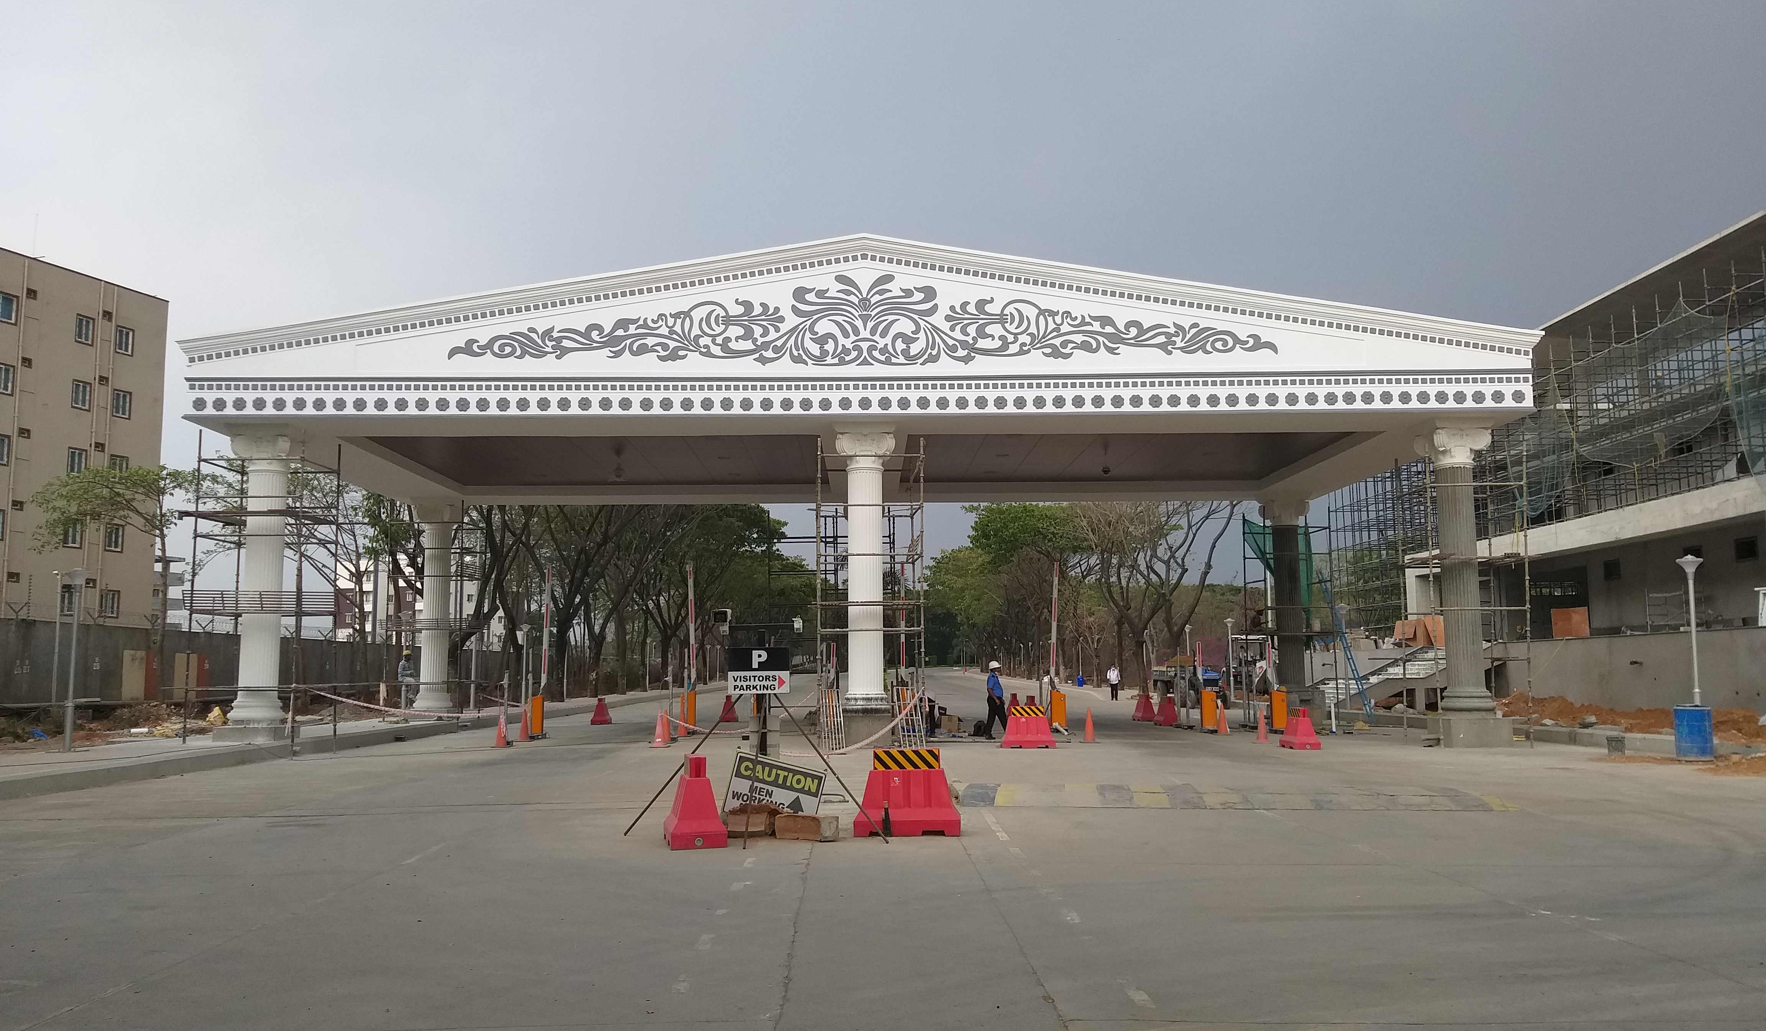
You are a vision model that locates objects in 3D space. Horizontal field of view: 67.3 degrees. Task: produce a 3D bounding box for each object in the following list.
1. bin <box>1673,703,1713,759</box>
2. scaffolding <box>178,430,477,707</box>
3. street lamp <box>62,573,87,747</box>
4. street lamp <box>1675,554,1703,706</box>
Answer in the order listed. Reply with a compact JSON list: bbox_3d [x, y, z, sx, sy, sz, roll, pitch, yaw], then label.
[{"bbox_3d":[14.160,3.820,23.191,0.580,0.900,0.580,0,-7,-1],"label":"bin"},{"bbox_3d":[-12.330,2.004,31.400,2.300,5.750,12.400,0,-6,-1],"label":"scaffolding"},{"bbox_3d":[-14.080,2.506,23.054,0.420,3.150,0.420,0,-6,0],"label":"street lamp"},{"bbox_3d":[13.957,2.258,22.854,0.420,3.150,0.420,0,-6,0],"label":"street lamp"}]

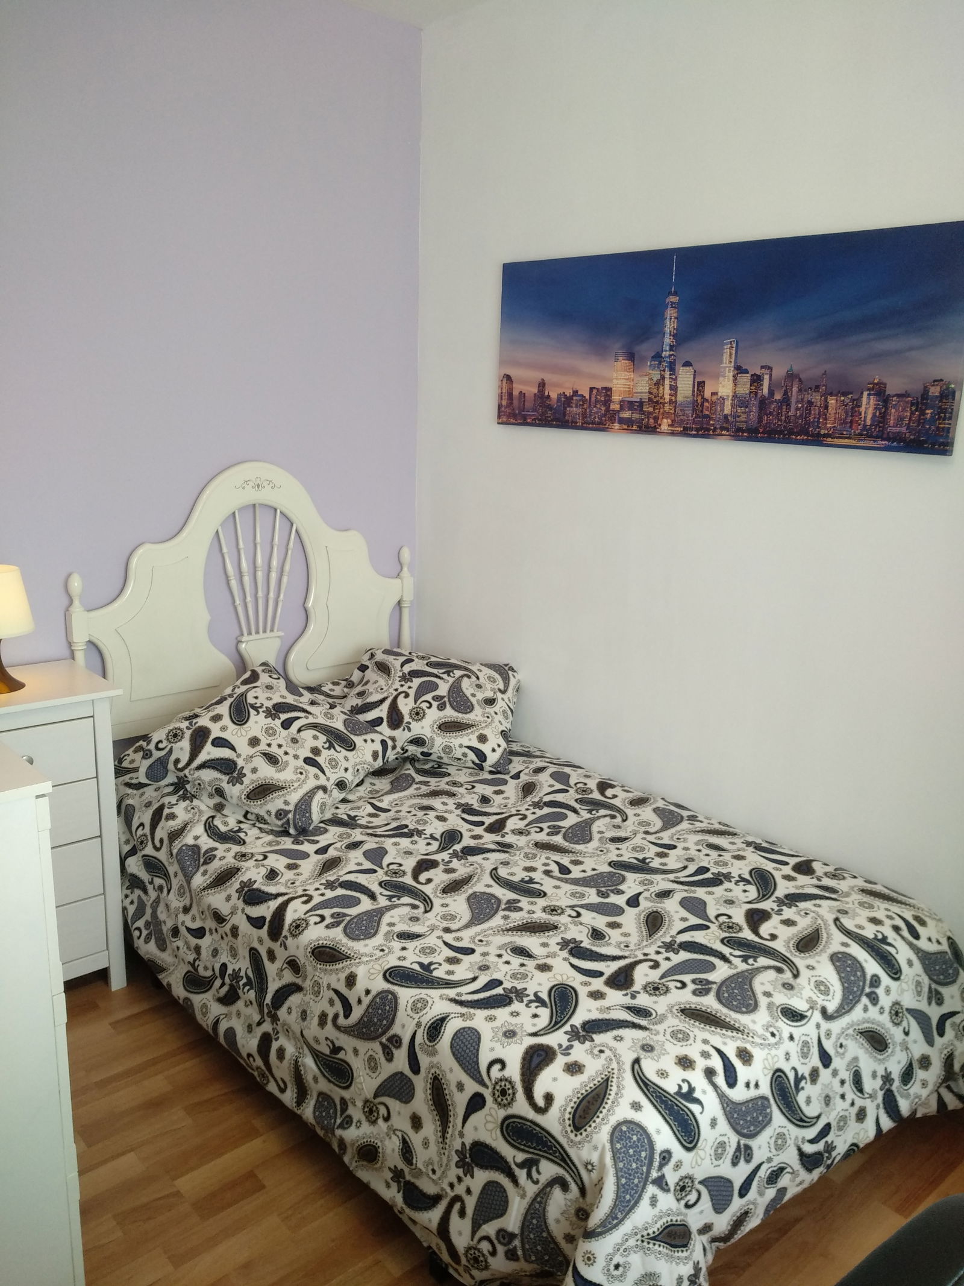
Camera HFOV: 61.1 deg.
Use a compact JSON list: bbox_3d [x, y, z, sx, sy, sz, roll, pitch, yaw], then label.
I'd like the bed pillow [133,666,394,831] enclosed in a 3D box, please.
[{"bbox_3d":[-0.609,0.304,2.322,0.470,0.170,0.510,33,41,3],"label":"bed pillow"}]

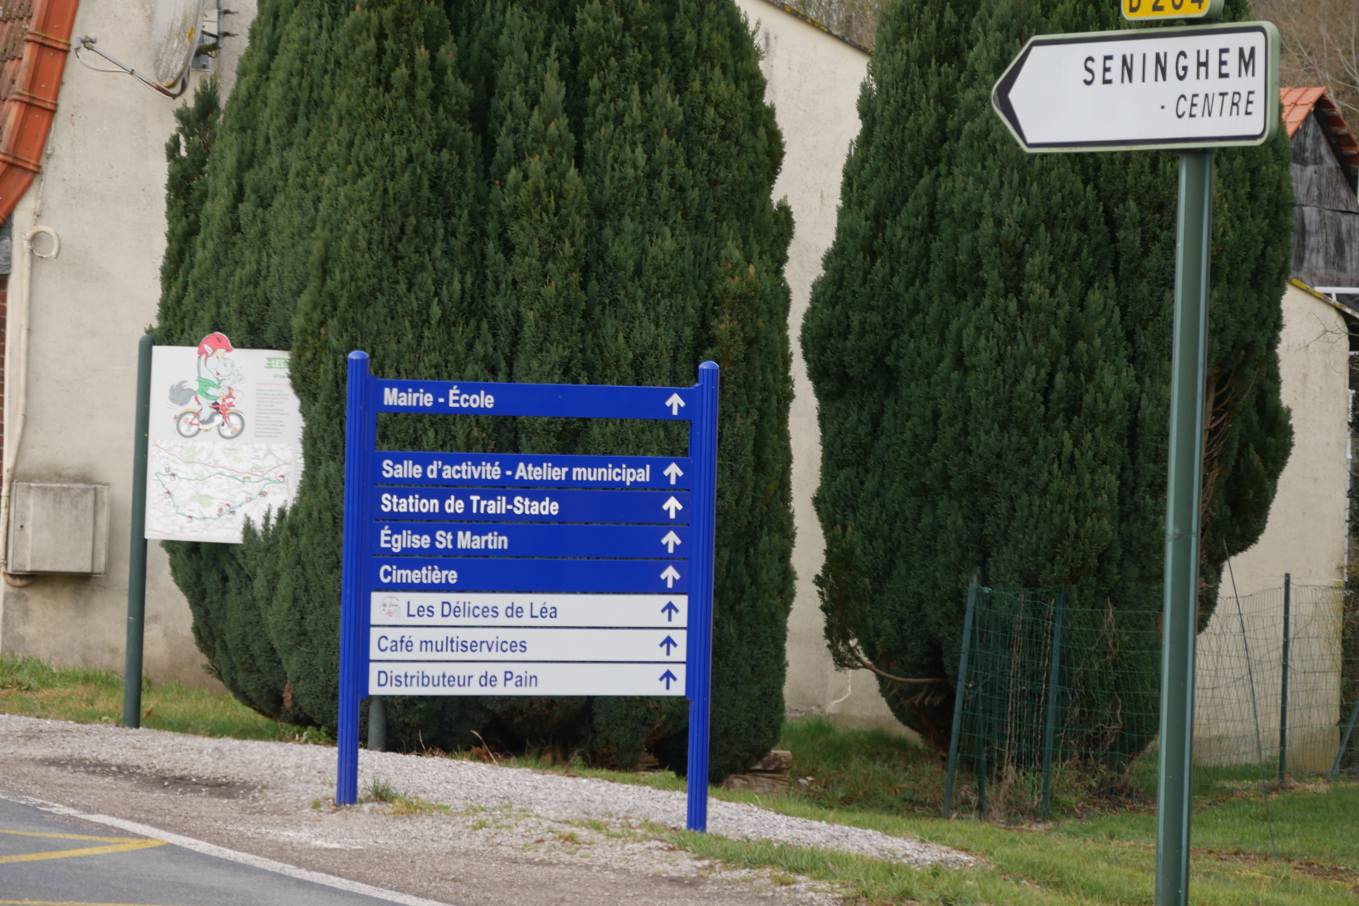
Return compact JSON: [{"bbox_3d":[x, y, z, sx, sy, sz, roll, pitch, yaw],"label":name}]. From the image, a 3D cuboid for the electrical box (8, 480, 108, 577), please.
[{"bbox_3d":[-3.355,0.408,31.000,0.500,0.500,0.200,2,0,14],"label":"electrical box"}]

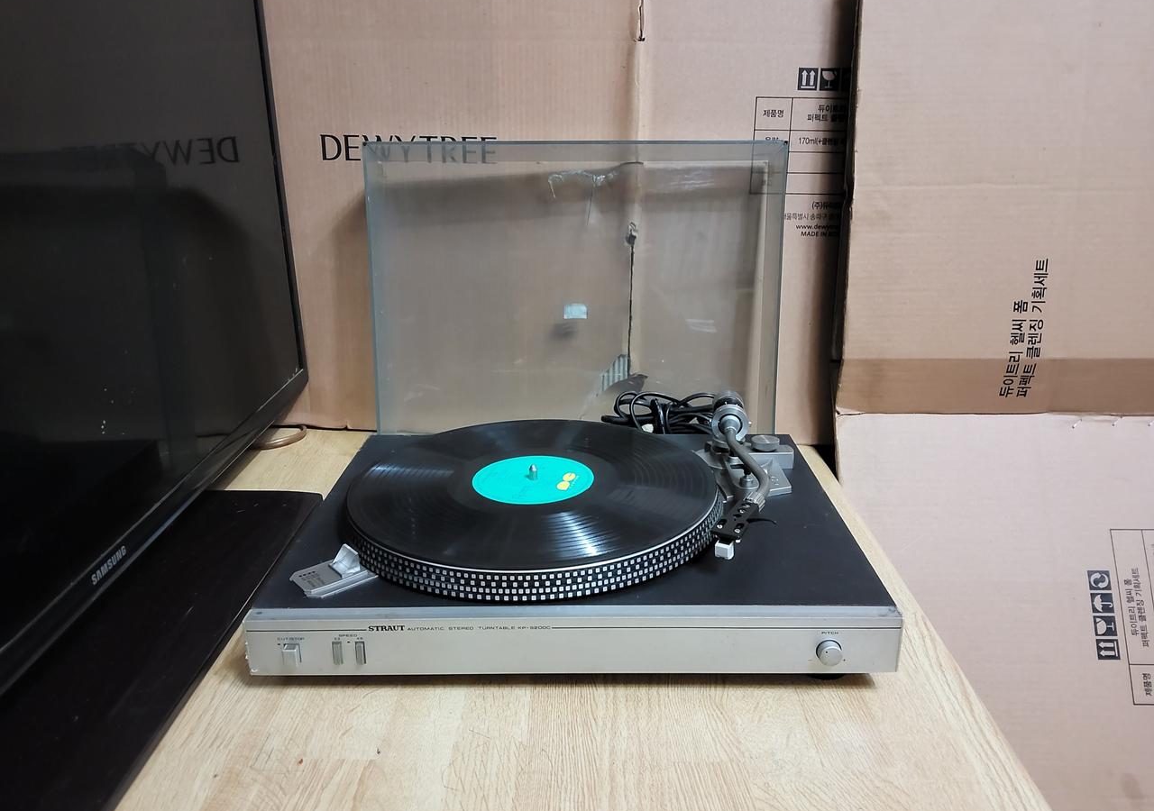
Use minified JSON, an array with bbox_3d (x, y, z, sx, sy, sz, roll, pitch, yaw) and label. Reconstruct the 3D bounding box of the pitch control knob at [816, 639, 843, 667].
[{"bbox_3d":[0.165,0.163,0.566,0.015,0.015,0.007,-1,18,1],"label":"pitch control knob"}]

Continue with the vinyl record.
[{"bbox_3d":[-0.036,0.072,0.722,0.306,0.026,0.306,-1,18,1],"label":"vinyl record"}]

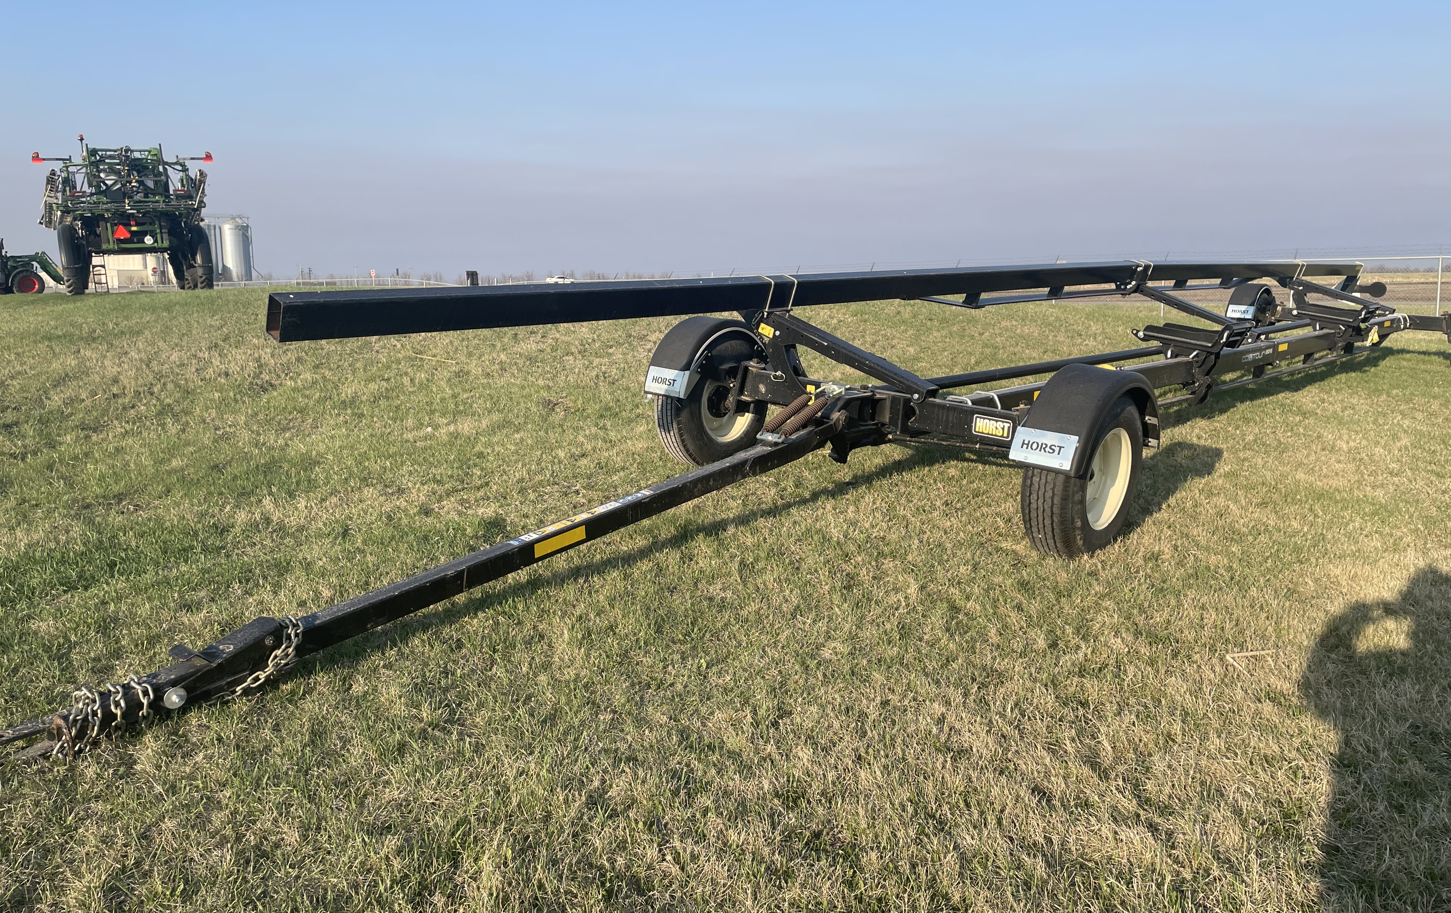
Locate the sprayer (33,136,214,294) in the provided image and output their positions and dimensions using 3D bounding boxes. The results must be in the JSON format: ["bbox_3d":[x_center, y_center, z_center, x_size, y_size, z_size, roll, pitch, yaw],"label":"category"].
[{"bbox_3d":[-16.957,-6.701,30.777,4.000,4.150,8.700,-8,11,-30],"label":"sprayer"}]

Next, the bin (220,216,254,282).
[{"bbox_3d":[-88.826,-37.524,198.000,4.750,11.500,4.750,-1,9,0],"label":"bin"}]

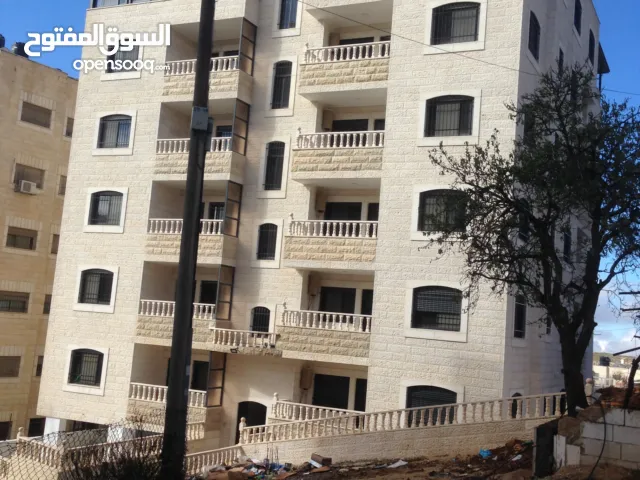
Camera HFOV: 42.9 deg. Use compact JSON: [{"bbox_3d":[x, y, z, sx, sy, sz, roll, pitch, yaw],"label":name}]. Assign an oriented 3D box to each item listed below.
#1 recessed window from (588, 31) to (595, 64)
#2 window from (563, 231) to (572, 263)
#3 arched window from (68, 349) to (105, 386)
[{"bbox_3d":[11.862,-8.359,35.631,0.170,1.391,1.497,1,-8,26],"label":"recessed window"},{"bbox_3d":[9.455,0.210,31.154,0.170,1.362,1.573,1,-8,26],"label":"window"},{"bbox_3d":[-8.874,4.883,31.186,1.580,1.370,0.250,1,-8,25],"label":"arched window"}]

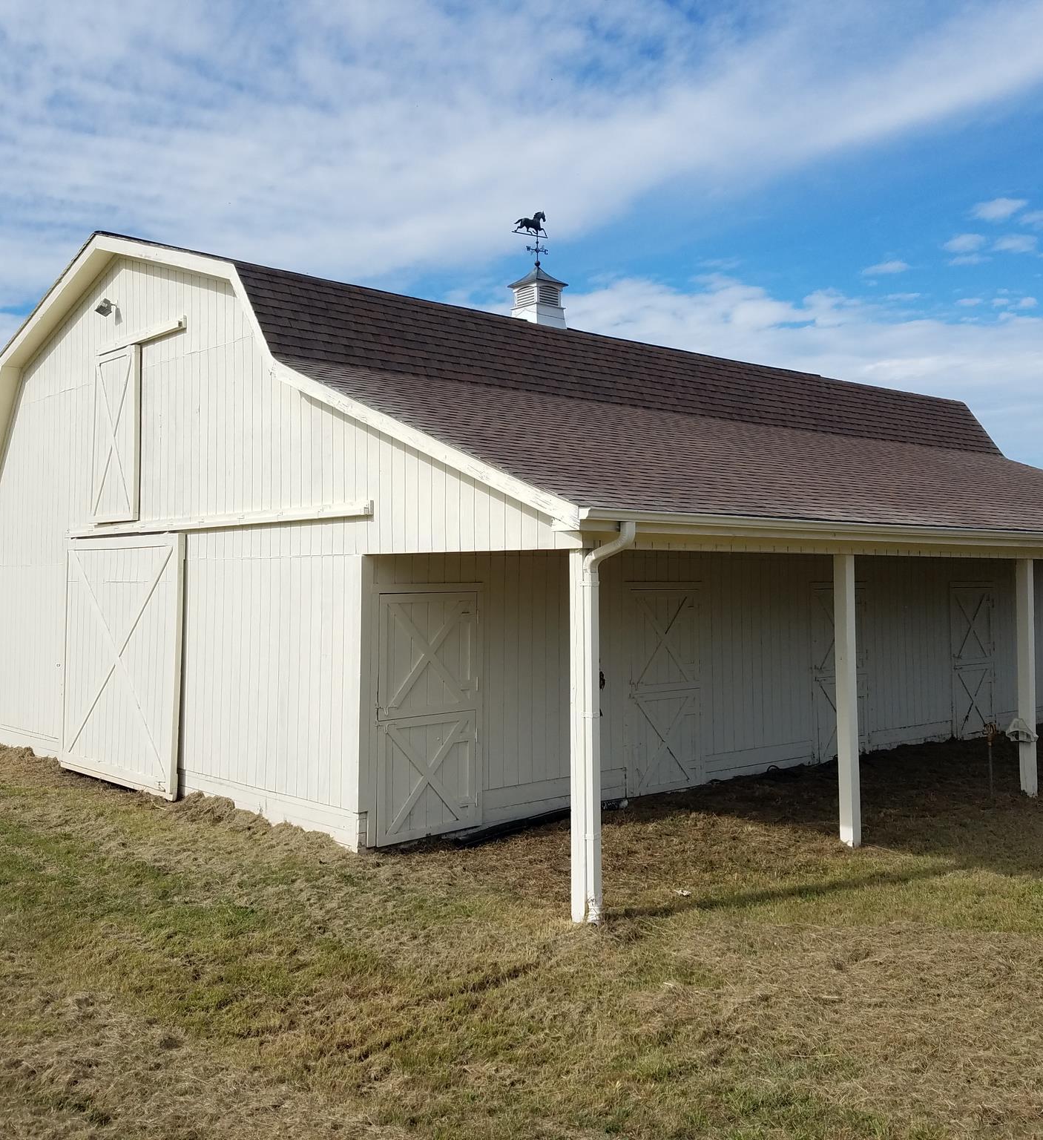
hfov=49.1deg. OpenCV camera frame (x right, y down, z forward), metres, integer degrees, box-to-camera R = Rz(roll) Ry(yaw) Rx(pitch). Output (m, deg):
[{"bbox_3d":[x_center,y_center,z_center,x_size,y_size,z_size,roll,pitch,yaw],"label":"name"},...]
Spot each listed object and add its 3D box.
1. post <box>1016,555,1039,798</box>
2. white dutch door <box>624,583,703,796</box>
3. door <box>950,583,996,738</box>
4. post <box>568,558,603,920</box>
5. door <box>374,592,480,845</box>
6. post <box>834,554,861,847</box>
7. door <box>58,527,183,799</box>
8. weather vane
[{"bbox_3d":[5.927,1.248,13.360,0.142,2.729,0.142,1,-1,-42],"label":"post"},{"bbox_3d":[1.681,1.362,13.366,1.253,2.402,0.070,1,-1,-42],"label":"white dutch door"},{"bbox_3d":[7.270,1.415,18.334,1.393,2.429,0.070,1,-1,-42],"label":"door"},{"bbox_3d":[0.474,1.218,8.512,0.150,2.759,0.150,1,-1,-42],"label":"post"},{"bbox_3d":[-0.887,1.380,11.082,1.211,2.373,0.070,1,-1,-42],"label":"door"},{"bbox_3d":[3.103,1.230,10.850,0.142,2.738,0.142,1,-1,-42],"label":"post"},{"bbox_3d":[-5.110,1.134,14.509,0.130,3.092,3.453,1,-1,-42],"label":"door"},{"bbox_3d":[0.158,-5.762,19.837,0.718,1.028,0.400,0,-1,-30],"label":"weather vane"}]

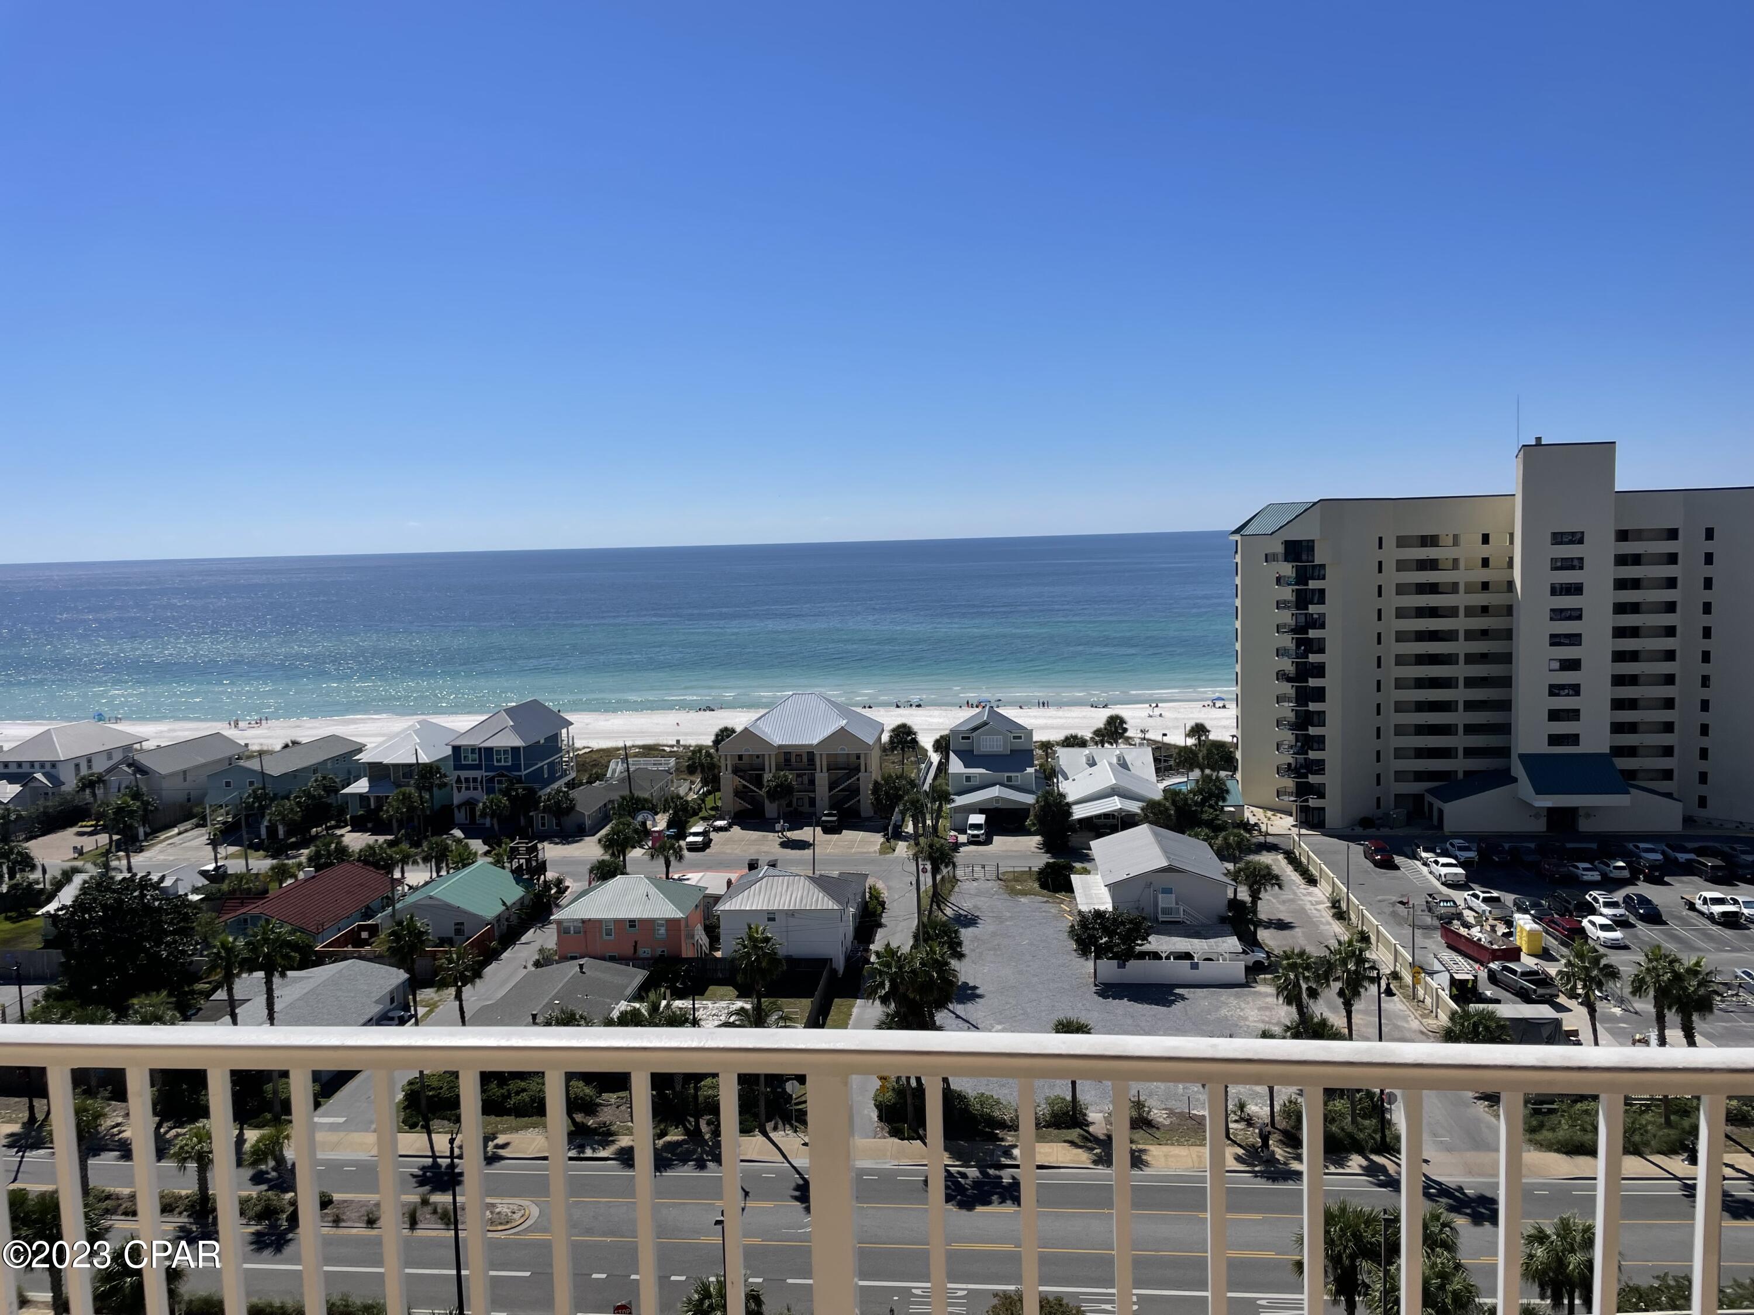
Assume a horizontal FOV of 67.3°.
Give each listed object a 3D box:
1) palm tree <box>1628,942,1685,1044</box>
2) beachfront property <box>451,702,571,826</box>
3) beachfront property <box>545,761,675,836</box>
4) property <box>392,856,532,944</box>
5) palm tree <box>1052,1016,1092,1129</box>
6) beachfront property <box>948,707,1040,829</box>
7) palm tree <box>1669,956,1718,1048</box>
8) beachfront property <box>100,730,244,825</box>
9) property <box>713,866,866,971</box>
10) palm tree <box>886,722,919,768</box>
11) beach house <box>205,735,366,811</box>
[{"bbox_3d":[42.828,21.049,72.472,3.300,10.733,3.300,-1,5,0],"label":"palm tree"},{"bbox_3d":[-46.888,13.178,168.617,10.700,13.500,18.800,-1,5,5],"label":"beachfront property"},{"bbox_3d":[-35.708,18.235,175.018,11.200,4.600,26.000,-1,5,6],"label":"beachfront property"},{"bbox_3d":[-37.346,21.881,118.476,10.500,4.800,12.300,-1,5,5],"label":"property"},{"bbox_3d":[11.172,23.712,75.377,2.430,6.450,2.430,-1,5,6],"label":"palm tree"},{"bbox_3d":[14.994,13.322,168.372,11.200,12.900,20.000,-1,5,6],"label":"beachfront property"},{"bbox_3d":[48.086,22.247,76.872,3.300,10.100,3.300,-1,5,6],"label":"palm tree"},{"bbox_3d":[-92.667,15.982,175.360,9.000,9.000,20.200,-1,5,6],"label":"beachfront property"},{"bbox_3d":[-6.985,20.832,108.251,10.300,7.200,11.800,-1,5,5],"label":"property"},{"bbox_3d":[3.579,14.166,180.559,4.200,9.600,4.200,-1,5,6],"label":"palm tree"},{"bbox_3d":[-75.446,16.215,170.869,9.400,8.500,24.000,-1,5,5],"label":"beach house"}]

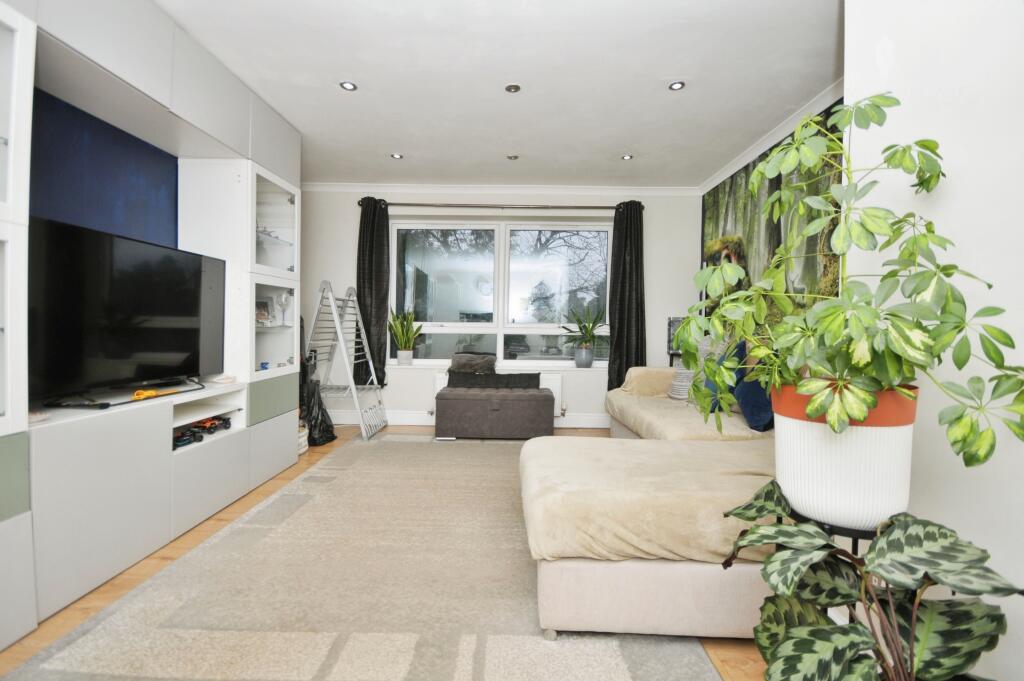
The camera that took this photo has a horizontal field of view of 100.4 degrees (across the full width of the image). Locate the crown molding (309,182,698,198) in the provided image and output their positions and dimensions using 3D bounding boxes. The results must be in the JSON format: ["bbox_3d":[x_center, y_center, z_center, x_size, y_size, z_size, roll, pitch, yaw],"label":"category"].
[{"bbox_3d":[-0.117,-1.534,4.330,4.050,0.085,0.075,1,2,1],"label":"crown molding"}]

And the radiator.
[{"bbox_3d":[-0.135,0.530,4.180,1.230,0.440,0.090,1,2,1],"label":"radiator"}]

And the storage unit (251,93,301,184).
[{"bbox_3d":[-1.734,-1.269,2.778,0.420,0.391,0.567,1,2,1],"label":"storage unit"}]

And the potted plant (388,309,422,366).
[{"bbox_3d":[-1.114,-0.031,4.460,0.340,0.590,0.260,1,2,1],"label":"potted plant"}]

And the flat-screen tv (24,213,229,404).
[{"bbox_3d":[-1.760,-0.115,2.000,0.100,0.680,1.080,1,2,1],"label":"flat-screen tv"}]

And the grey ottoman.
[{"bbox_3d":[-0.159,0.688,4.110,1.090,0.414,0.380,1,2,1],"label":"grey ottoman"}]

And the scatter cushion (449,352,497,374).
[{"bbox_3d":[-0.377,0.225,4.170,0.460,0.220,0.260,1,2,1],"label":"scatter cushion"}]

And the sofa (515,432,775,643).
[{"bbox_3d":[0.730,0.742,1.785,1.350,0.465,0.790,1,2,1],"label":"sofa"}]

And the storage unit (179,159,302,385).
[{"bbox_3d":[-1.790,-0.432,2.855,0.430,1.350,0.575,1,2,1],"label":"storage unit"}]

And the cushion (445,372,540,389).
[{"bbox_3d":[-0.174,0.370,4.020,0.870,0.160,0.220,1,2,1],"label":"cushion"}]

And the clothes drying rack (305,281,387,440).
[{"bbox_3d":[-1.620,0.150,4.000,0.730,1.400,0.560,1,2,1],"label":"clothes drying rack"}]

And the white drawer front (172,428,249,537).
[{"bbox_3d":[-1.785,0.725,2.275,0.420,0.391,0.567,1,2,1],"label":"white drawer front"}]

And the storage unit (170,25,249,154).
[{"bbox_3d":[-1.800,-1.306,2.280,0.430,0.400,0.575,1,2,1],"label":"storage unit"}]

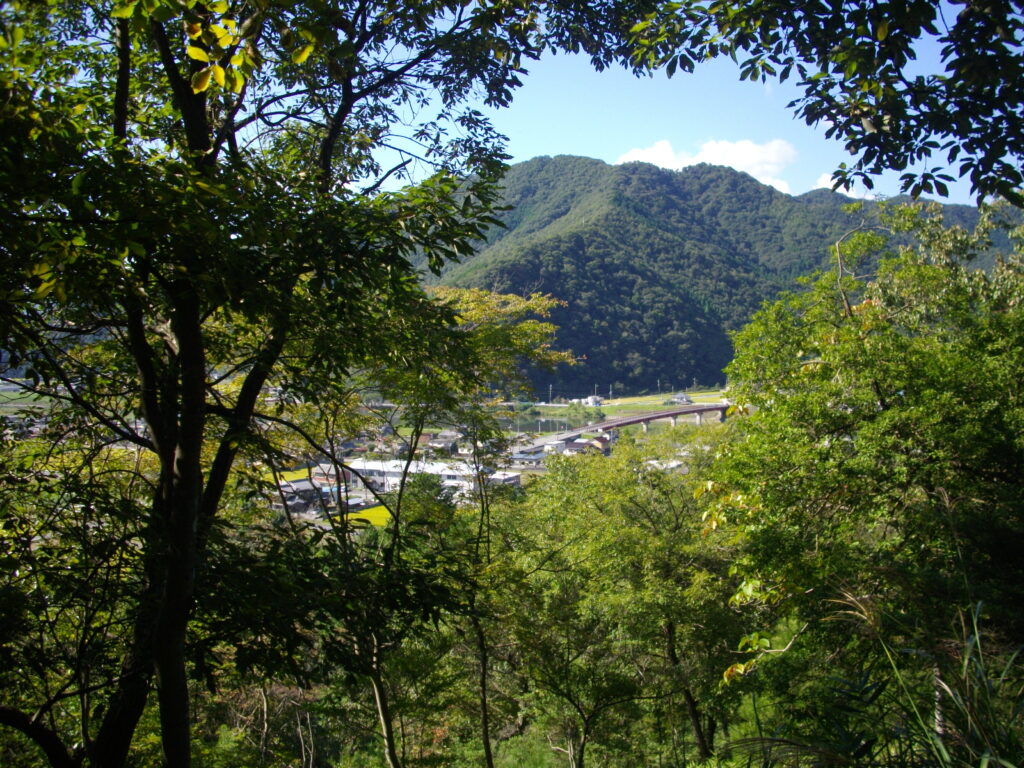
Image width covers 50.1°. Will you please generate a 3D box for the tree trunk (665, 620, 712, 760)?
[{"bbox_3d":[2.338,4.061,14.500,0.580,1.870,0.350,0,3,0],"label":"tree trunk"}]

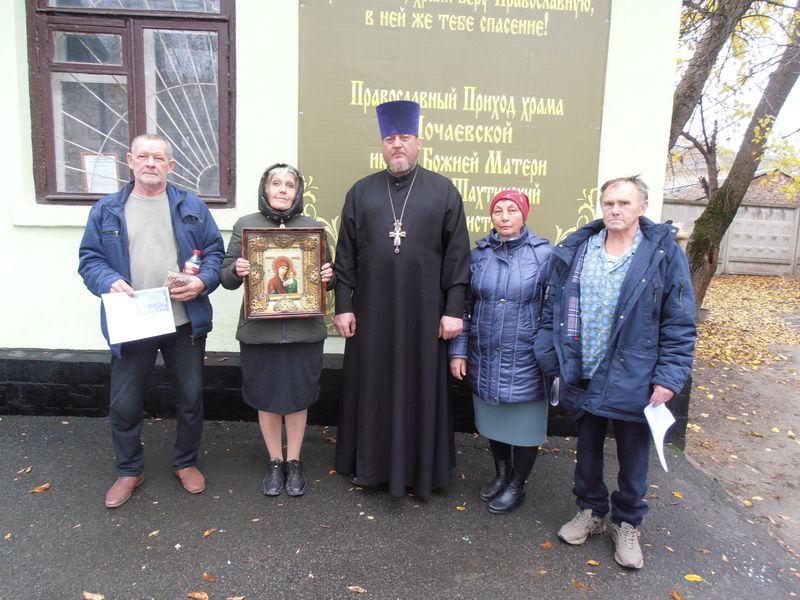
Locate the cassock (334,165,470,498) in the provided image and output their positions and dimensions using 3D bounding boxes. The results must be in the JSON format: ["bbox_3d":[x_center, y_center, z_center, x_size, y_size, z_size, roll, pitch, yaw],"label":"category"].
[{"bbox_3d":[0.005,0.141,2.790,0.670,1.599,0.400,2,7,0],"label":"cassock"}]

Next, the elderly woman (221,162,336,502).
[{"bbox_3d":[-0.561,0.148,2.691,0.550,1.592,0.420,0,7,-10],"label":"elderly woman"}]

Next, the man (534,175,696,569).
[{"bbox_3d":[0.922,0.287,2.378,0.620,1.599,0.420,6,9,30],"label":"man"}]

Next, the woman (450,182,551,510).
[{"bbox_3d":[0.524,0.247,2.739,0.480,1.534,0.360,6,8,28],"label":"woman"}]

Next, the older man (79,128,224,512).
[{"bbox_3d":[-1.151,0.080,2.583,0.620,1.672,0.430,0,8,-13],"label":"older man"}]

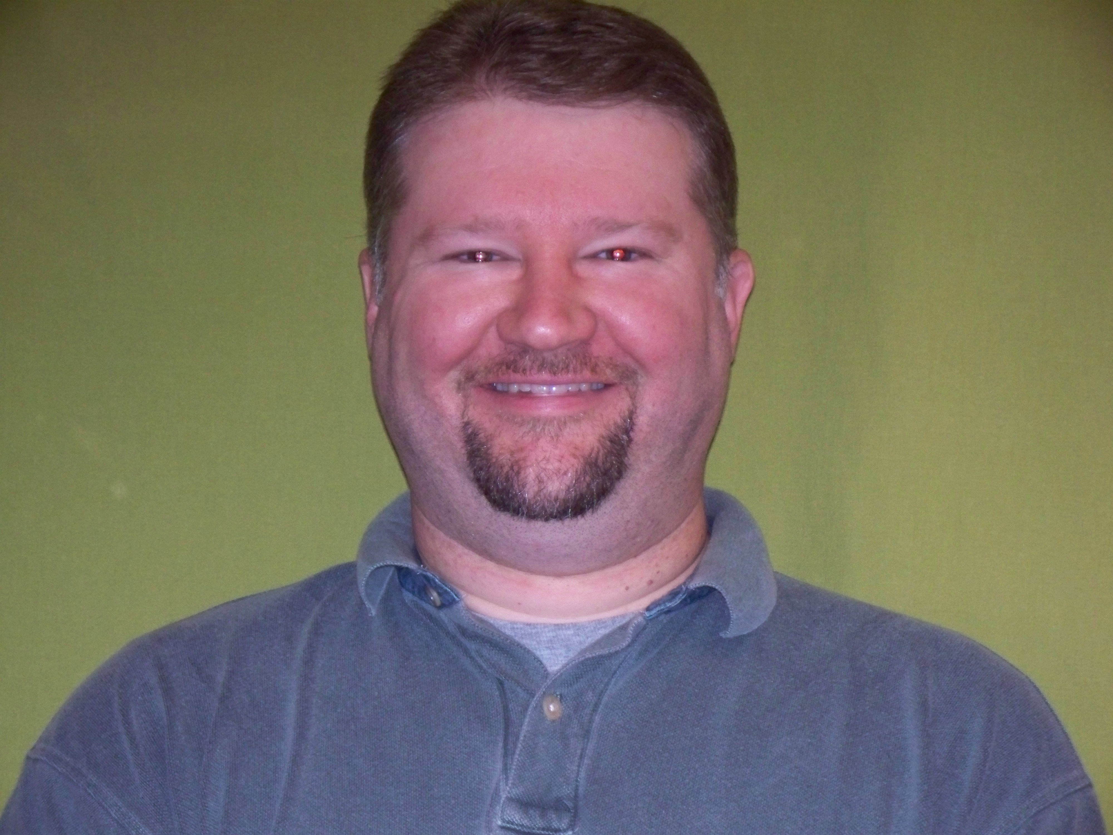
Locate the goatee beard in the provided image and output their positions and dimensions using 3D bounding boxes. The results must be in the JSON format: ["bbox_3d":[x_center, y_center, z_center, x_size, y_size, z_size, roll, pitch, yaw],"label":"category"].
[{"bbox_3d":[-0.004,0.022,2.690,0.080,0.054,0.040,0,0,3],"label":"goatee beard"}]

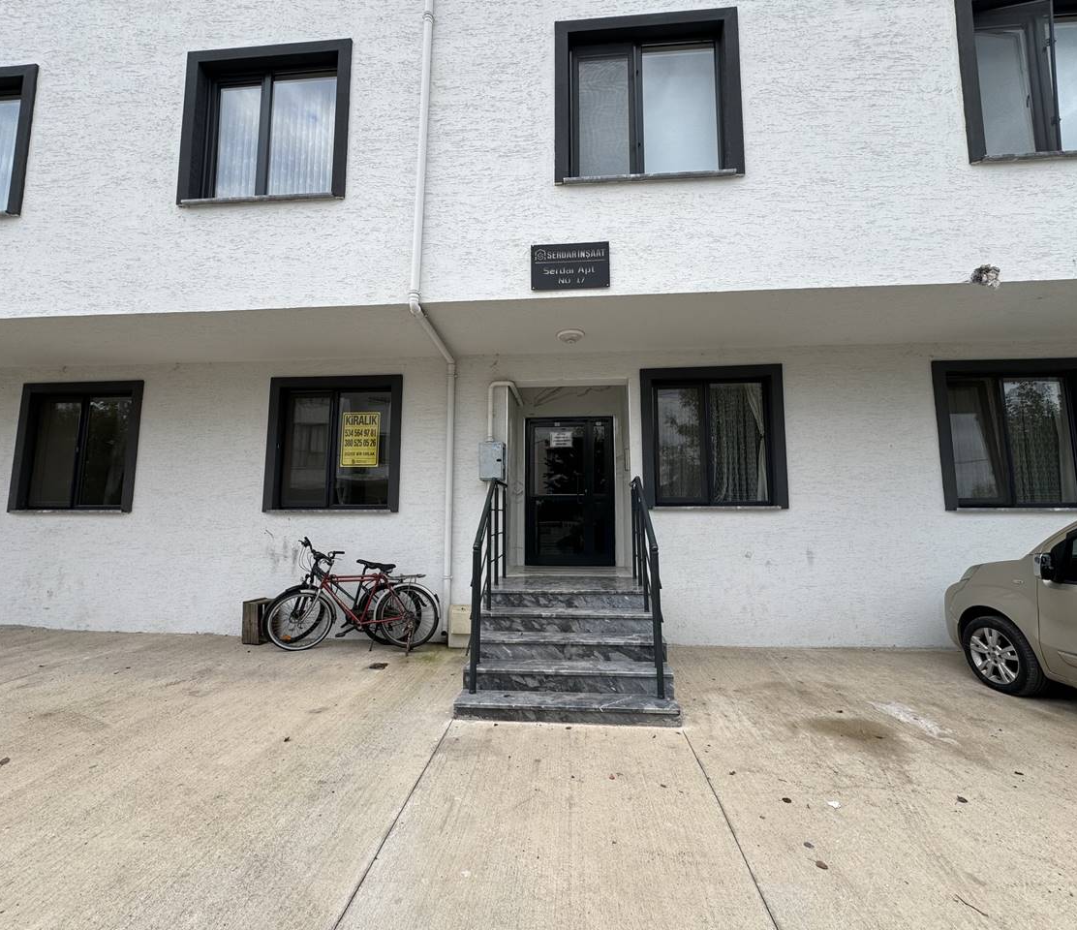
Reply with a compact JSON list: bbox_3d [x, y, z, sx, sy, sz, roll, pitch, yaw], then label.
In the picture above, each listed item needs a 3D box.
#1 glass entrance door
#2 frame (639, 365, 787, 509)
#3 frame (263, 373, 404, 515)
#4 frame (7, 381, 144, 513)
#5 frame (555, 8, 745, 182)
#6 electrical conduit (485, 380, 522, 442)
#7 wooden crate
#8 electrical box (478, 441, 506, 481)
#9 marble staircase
[{"bbox_3d":[0.425,0.352,6.868,1.210,2.022,0.090,0,-7,4],"label":"glass entrance door"},{"bbox_3d":[1.991,-0.308,5.795,1.593,1.639,0.200,0,-7,4],"label":"frame"},{"bbox_3d":[-2.463,-0.248,6.140,1.663,1.655,0.200,0,-7,4],"label":"frame"},{"bbox_3d":[-5.799,-0.223,6.401,1.650,1.659,0.200,0,-7,4],"label":"frame"},{"bbox_3d":[0.997,-3.354,4.671,1.672,1.657,0.200,0,-7,4],"label":"frame"},{"bbox_3d":[-0.397,-0.573,6.342,0.293,0.733,0.990,0,-7,4],"label":"electrical conduit"},{"bbox_3d":[-3.144,1.760,5.685,0.211,0.448,0.350,0,-7,4],"label":"wooden crate"},{"bbox_3d":[-0.532,-0.023,5.815,0.256,0.434,0.190,0,-7,4],"label":"electrical box"},{"bbox_3d":[0.271,1.501,4.513,1.527,0.722,2.233,0,-7,4],"label":"marble staircase"}]

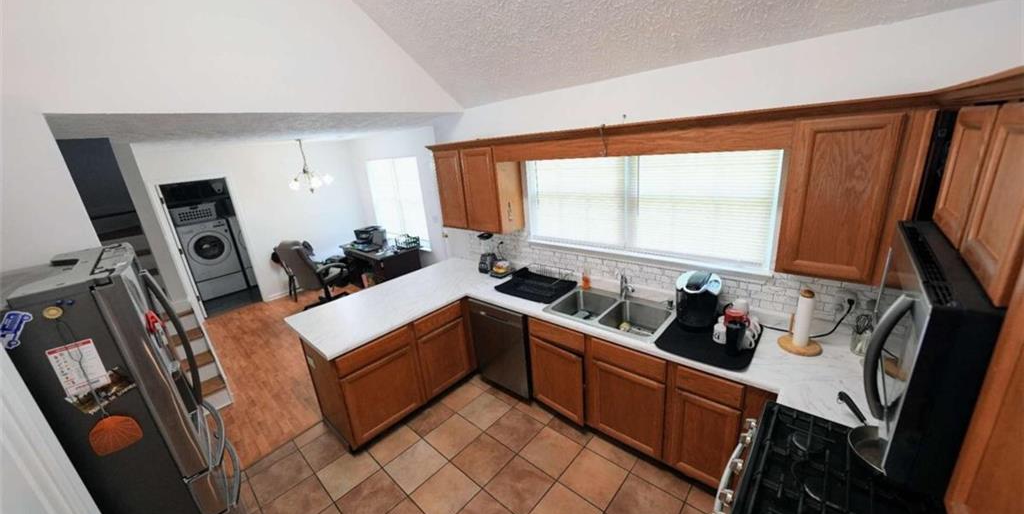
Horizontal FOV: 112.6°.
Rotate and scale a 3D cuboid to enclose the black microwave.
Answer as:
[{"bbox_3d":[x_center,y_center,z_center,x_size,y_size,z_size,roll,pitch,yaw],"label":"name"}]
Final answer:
[{"bbox_3d":[1.196,0.223,0.835,0.420,0.420,0.740,10,22,42],"label":"black microwave"}]

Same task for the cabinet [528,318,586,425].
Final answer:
[{"bbox_3d":[0.532,0.784,2.736,0.525,0.775,0.610,10,22,42],"label":"cabinet"}]

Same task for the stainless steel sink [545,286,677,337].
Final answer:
[{"bbox_3d":[0.726,0.487,2.599,0.843,0.200,0.524,10,22,42],"label":"stainless steel sink"}]

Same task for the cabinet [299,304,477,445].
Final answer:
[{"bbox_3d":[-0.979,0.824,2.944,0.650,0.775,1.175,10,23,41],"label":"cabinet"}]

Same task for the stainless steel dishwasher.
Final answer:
[{"bbox_3d":[0.088,0.713,3.140,0.615,0.795,0.610,10,22,42],"label":"stainless steel dishwasher"}]

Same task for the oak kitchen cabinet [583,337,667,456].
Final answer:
[{"bbox_3d":[0.922,0.823,2.427,0.530,0.770,0.605,10,23,41],"label":"oak kitchen cabinet"}]

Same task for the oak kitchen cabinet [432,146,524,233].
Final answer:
[{"bbox_3d":[-0.325,-0.645,3.255,0.830,0.750,0.330,10,23,41],"label":"oak kitchen cabinet"}]

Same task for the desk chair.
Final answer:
[{"bbox_3d":[-2.980,0.276,5.297,0.640,1.060,0.730,4,18,28],"label":"desk chair"}]

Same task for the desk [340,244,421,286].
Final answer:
[{"bbox_3d":[-2.210,0.201,5.885,1.435,0.755,0.701,10,22,42],"label":"desk"}]

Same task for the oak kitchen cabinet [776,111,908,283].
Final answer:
[{"bbox_3d":[1.530,-0.287,1.626,0.340,0.745,0.325,10,23,41],"label":"oak kitchen cabinet"}]

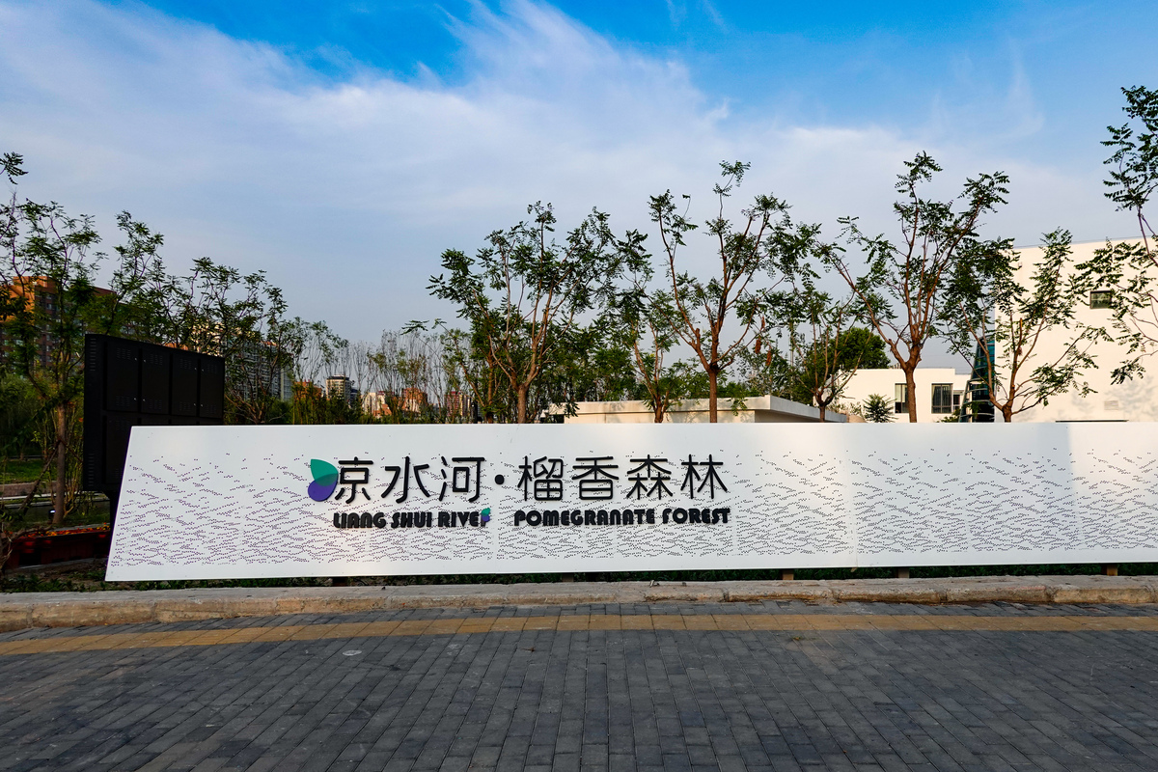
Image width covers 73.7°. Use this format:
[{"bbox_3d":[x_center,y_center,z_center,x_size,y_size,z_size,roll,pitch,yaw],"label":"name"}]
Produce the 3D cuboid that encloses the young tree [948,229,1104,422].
[{"bbox_3d":[7.243,-0.231,12.500,2.532,4.647,2.532,0,-4,0],"label":"young tree"}]

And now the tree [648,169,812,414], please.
[{"bbox_3d":[2.279,-0.672,11.500,2.415,5.370,2.415,0,-4,0],"label":"tree"}]

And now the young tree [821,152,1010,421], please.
[{"bbox_3d":[5.010,-0.729,11.500,2.818,5.485,2.818,0,-4,0],"label":"young tree"}]

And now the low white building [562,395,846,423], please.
[{"bbox_3d":[7.300,2.500,38.000,9.200,3.100,19.000,-2,-4,27],"label":"low white building"}]

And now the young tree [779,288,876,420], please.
[{"bbox_3d":[4.810,0.175,15.000,1.950,4.232,1.950,0,-4,0],"label":"young tree"}]

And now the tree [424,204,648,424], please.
[{"bbox_3d":[-0.600,-0.340,11.300,3.193,4.674,3.193,0,-4,0],"label":"tree"}]

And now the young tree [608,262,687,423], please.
[{"bbox_3d":[1.234,-0.019,13.800,1.556,4.430,1.768,0,-4,0],"label":"young tree"}]

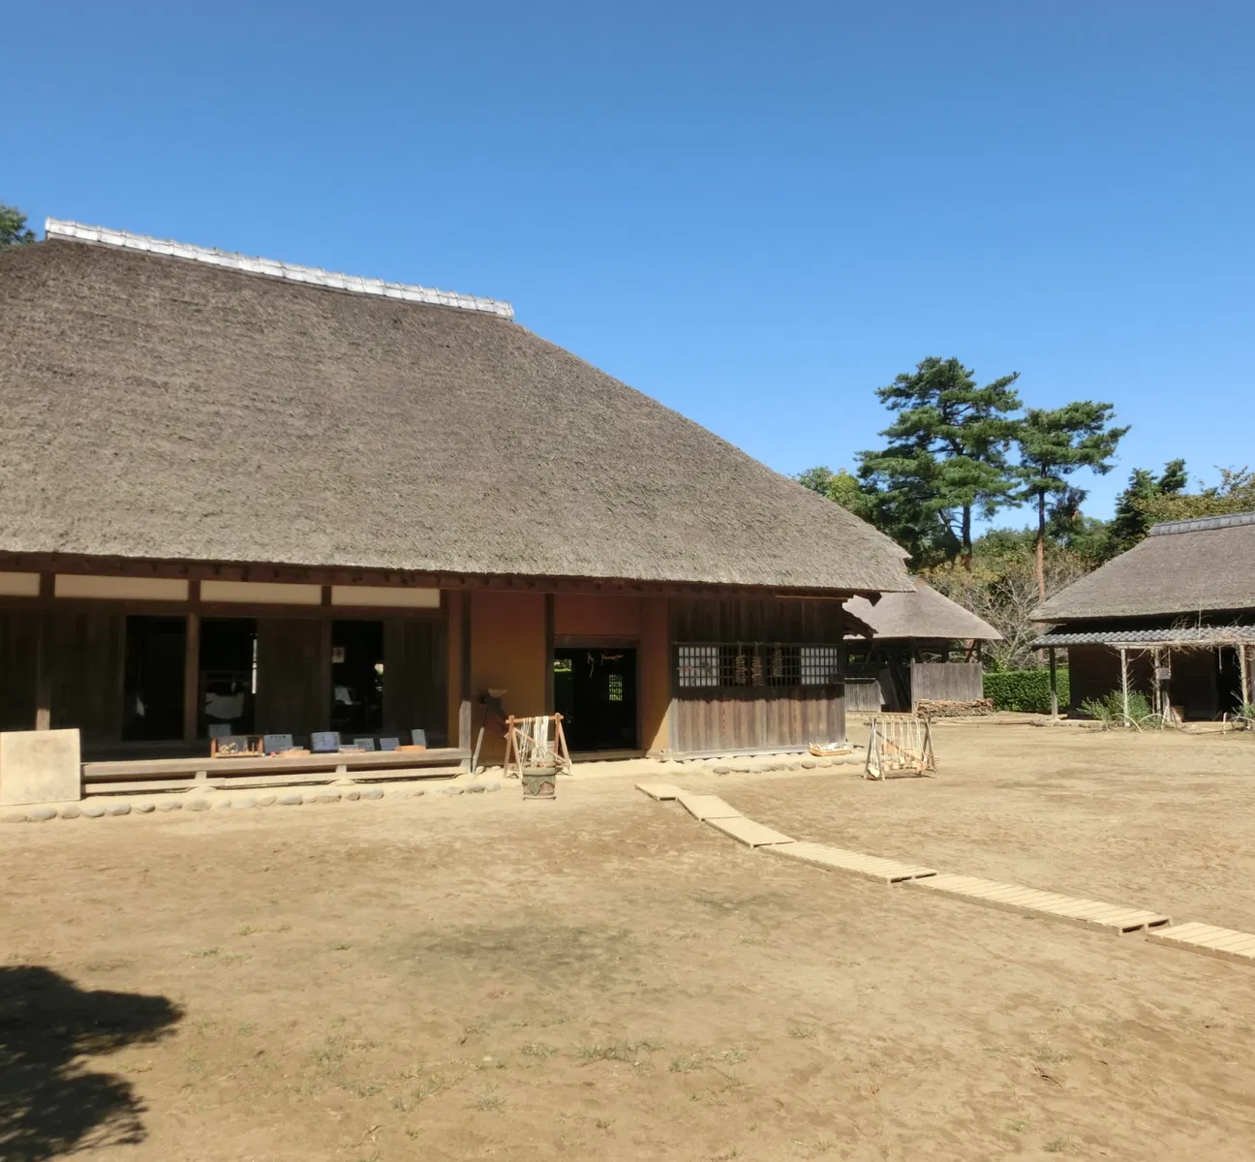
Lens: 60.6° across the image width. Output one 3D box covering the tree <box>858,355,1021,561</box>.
[{"bbox_3d":[15.383,-2.512,52.402,7.910,16.885,7.514,-2,-5,16],"label":"tree"}]

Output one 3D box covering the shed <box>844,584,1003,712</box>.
[{"bbox_3d":[9.674,2.374,38.690,4.200,4.861,5.800,2,-6,-29],"label":"shed"}]

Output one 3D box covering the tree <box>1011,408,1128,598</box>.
[{"bbox_3d":[21.601,-1.408,52.303,5.625,14.592,5.344,-2,-5,22],"label":"tree"}]

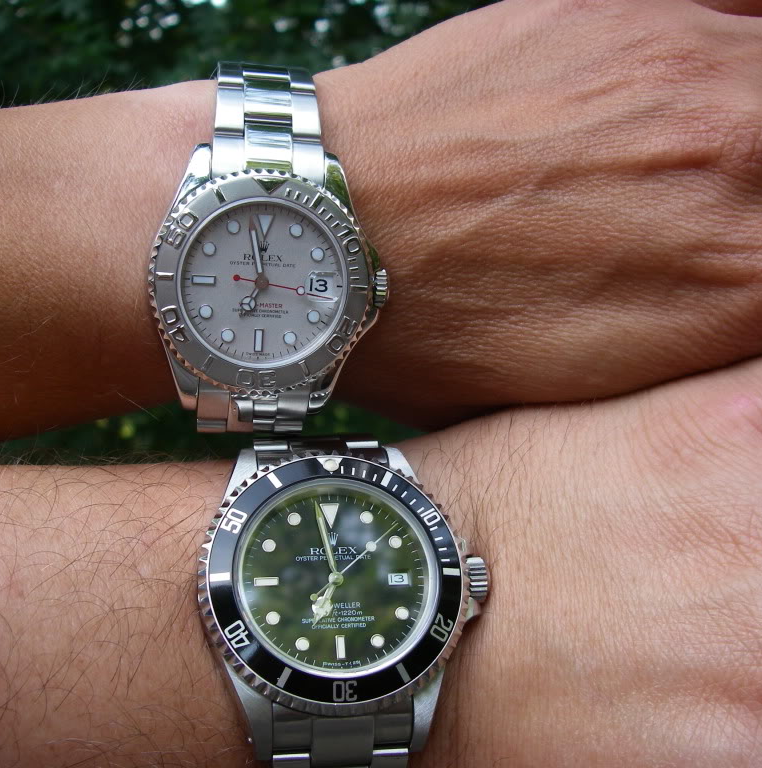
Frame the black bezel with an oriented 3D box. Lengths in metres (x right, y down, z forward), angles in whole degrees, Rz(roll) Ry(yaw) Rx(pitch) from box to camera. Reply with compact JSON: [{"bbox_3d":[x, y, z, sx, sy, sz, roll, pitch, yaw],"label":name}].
[{"bbox_3d":[-0.007,0.028,0.166,0.040,0.004,0.040,-1,64,-11],"label":"black bezel"}]

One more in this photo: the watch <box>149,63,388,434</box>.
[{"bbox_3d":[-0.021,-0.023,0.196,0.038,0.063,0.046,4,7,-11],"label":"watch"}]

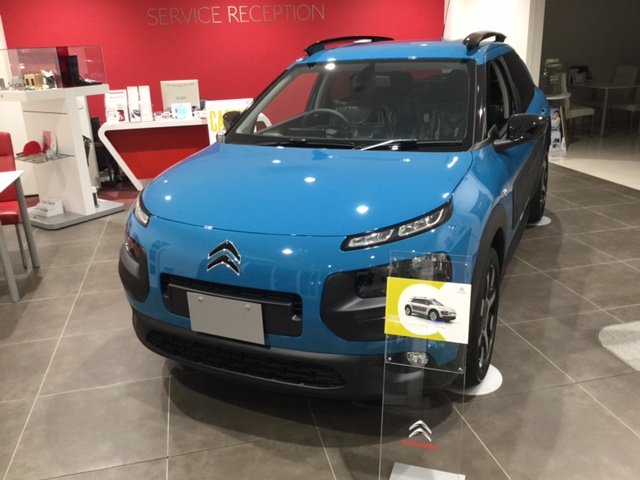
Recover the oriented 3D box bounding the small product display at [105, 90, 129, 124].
[{"bbox_3d":[-2.193,-1.435,6.192,0.220,0.335,0.100,-6,19,-12],"label":"small product display"}]

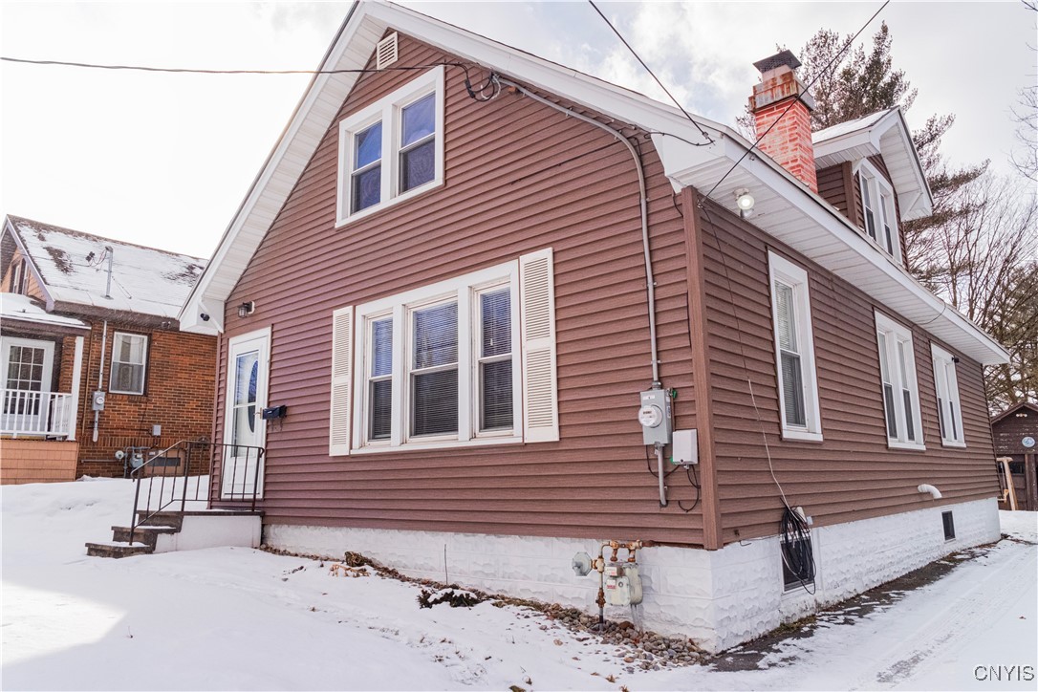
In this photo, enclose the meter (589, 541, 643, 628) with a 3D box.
[{"bbox_3d":[0.725,1.728,5.046,0.370,0.610,0.250,-11,-15,41],"label":"meter"}]

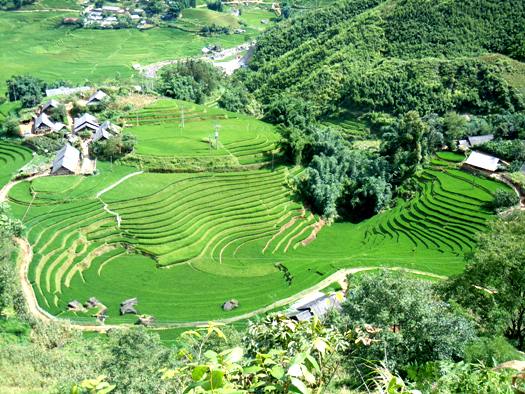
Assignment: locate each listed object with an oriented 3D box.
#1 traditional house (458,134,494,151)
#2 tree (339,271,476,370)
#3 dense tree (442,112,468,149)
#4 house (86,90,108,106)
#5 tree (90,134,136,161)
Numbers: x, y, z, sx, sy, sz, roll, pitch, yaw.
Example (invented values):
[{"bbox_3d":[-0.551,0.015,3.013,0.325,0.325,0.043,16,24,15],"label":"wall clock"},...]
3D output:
[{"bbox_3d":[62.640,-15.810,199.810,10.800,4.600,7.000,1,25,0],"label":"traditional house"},{"bbox_3d":[11.860,10.190,55.850,11.500,8.300,10.500,7,25,11],"label":"tree"},{"bbox_3d":[57.970,-19.970,205.030,8.200,11.000,8.000,9,26,16],"label":"dense tree"},{"bbox_3d":[-56.390,-33.420,233.990,7.200,4.800,8.600,3,25,3],"label":"house"},{"bbox_3d":[-44.670,-14.840,204.660,14.000,7.000,9.500,-5,25,-12],"label":"tree"}]

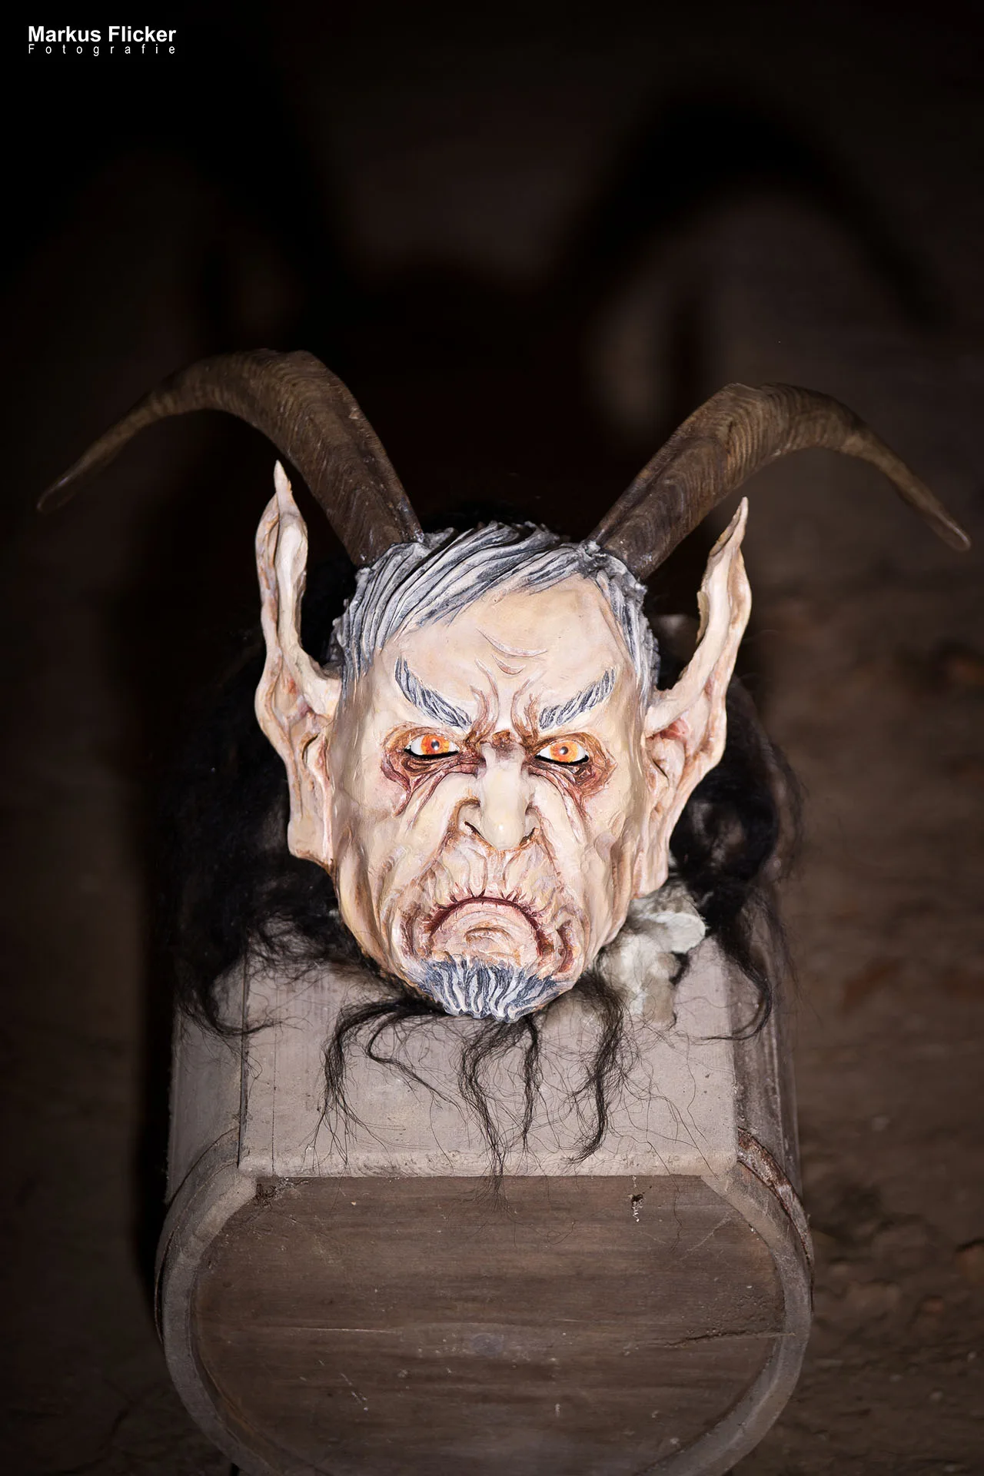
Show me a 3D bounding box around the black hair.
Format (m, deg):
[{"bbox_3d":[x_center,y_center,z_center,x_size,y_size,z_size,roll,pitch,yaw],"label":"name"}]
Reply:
[{"bbox_3d":[-0.009,0.073,3.320,0.385,0.280,0.310,0,23,0],"label":"black hair"}]

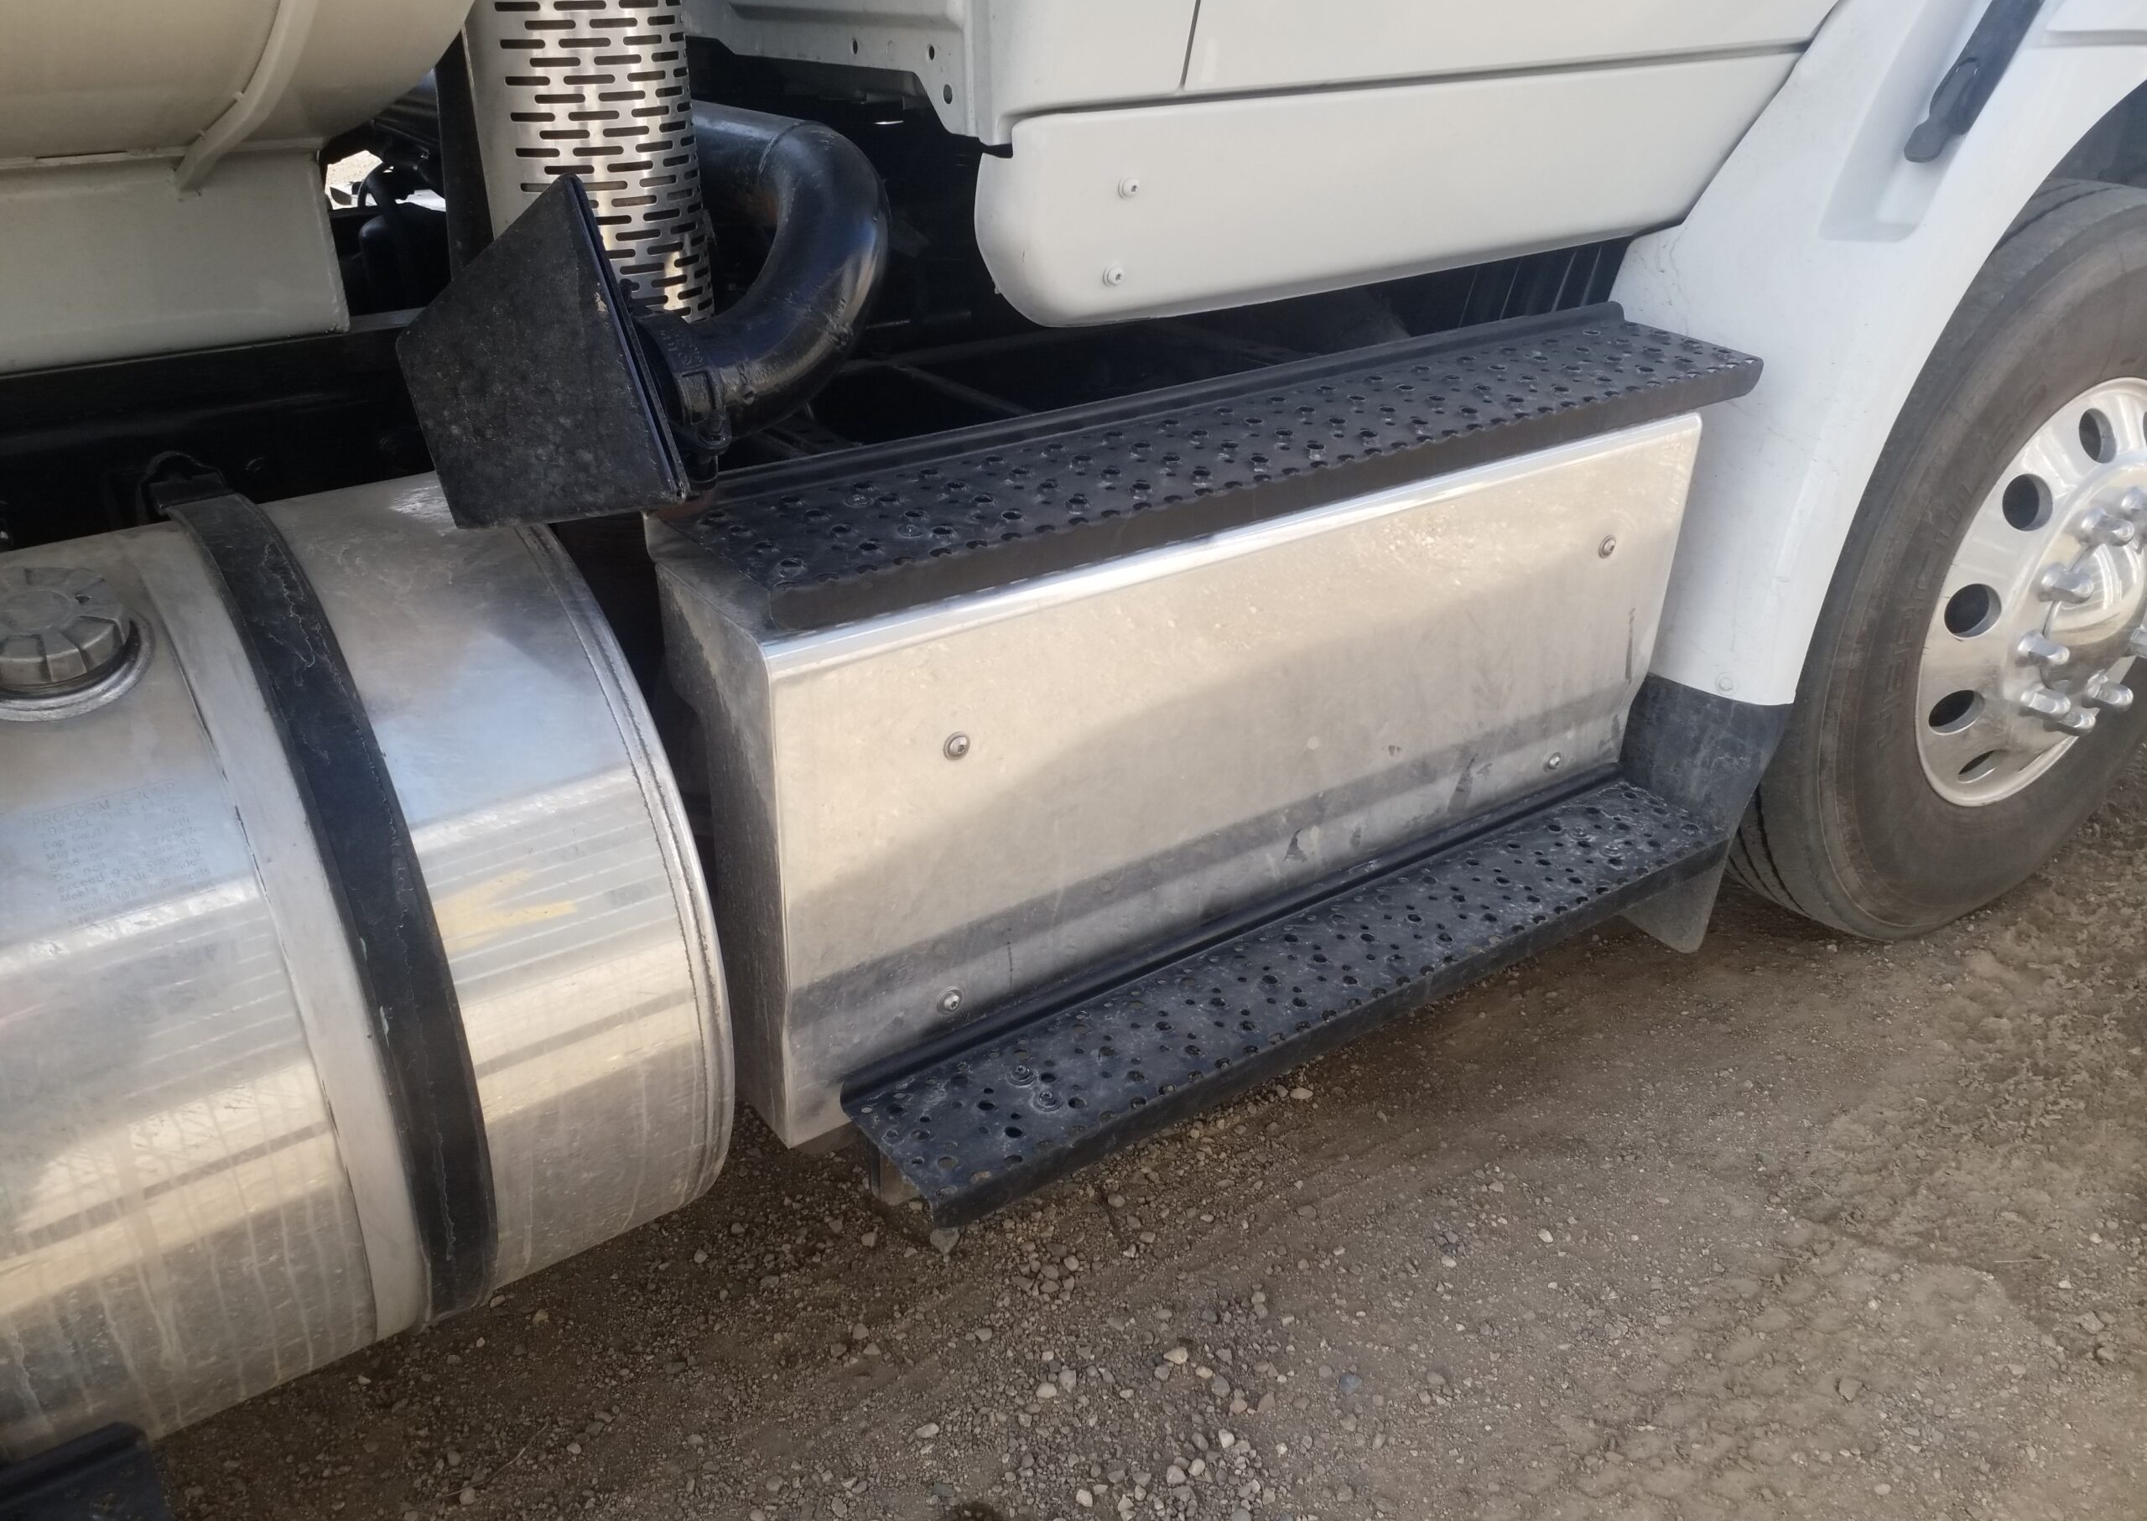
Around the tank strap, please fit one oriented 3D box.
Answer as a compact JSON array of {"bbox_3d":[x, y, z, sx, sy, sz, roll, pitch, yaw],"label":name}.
[{"bbox_3d":[-0.547,0.146,1.254,0.050,0.638,0.509,-18,31,-31],"label":"tank strap"}]

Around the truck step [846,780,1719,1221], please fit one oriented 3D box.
[{"bbox_3d":[0.254,0.184,1.586,0.986,0.056,0.145,-18,34,-31],"label":"truck step"}]

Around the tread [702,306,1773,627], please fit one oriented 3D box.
[{"bbox_3d":[0.196,-0.296,1.495,1.121,0.056,0.185,-18,34,-31],"label":"tread"}]

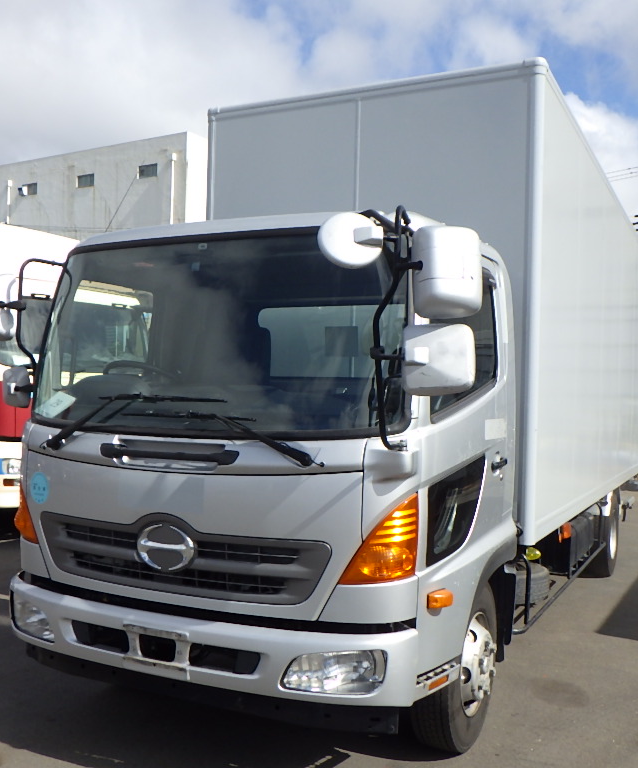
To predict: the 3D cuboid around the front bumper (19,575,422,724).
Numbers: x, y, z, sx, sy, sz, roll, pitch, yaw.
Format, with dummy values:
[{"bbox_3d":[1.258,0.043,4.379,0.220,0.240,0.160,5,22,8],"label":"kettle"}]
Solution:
[{"bbox_3d":[-0.609,1.118,3.544,2.124,0.385,0.310,1,-1,27],"label":"front bumper"}]

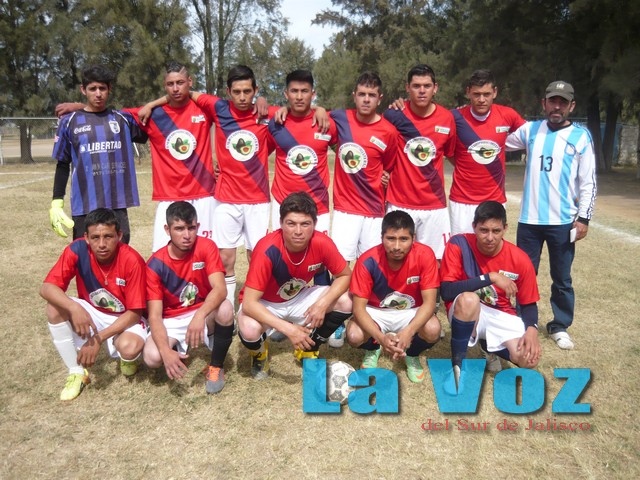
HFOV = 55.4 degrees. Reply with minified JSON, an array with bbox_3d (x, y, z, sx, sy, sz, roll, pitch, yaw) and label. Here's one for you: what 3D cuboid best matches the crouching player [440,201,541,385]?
[{"bbox_3d":[0.915,0.286,3.473,0.580,1.000,0.770,2,10,10],"label":"crouching player"}]

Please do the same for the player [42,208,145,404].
[{"bbox_3d":[-1.277,0.294,3.440,0.560,0.980,0.720,-2,11,-12],"label":"player"}]

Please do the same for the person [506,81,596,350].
[{"bbox_3d":[1.478,-0.160,3.946,0.600,1.690,0.380,3,11,14],"label":"person"}]

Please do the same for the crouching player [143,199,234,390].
[{"bbox_3d":[-0.752,0.275,3.487,0.480,1.000,0.680,-3,11,-17],"label":"crouching player"}]

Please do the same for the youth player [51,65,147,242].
[{"bbox_3d":[-1.405,-0.203,3.958,0.660,1.770,0.360,-3,11,-14],"label":"youth player"}]

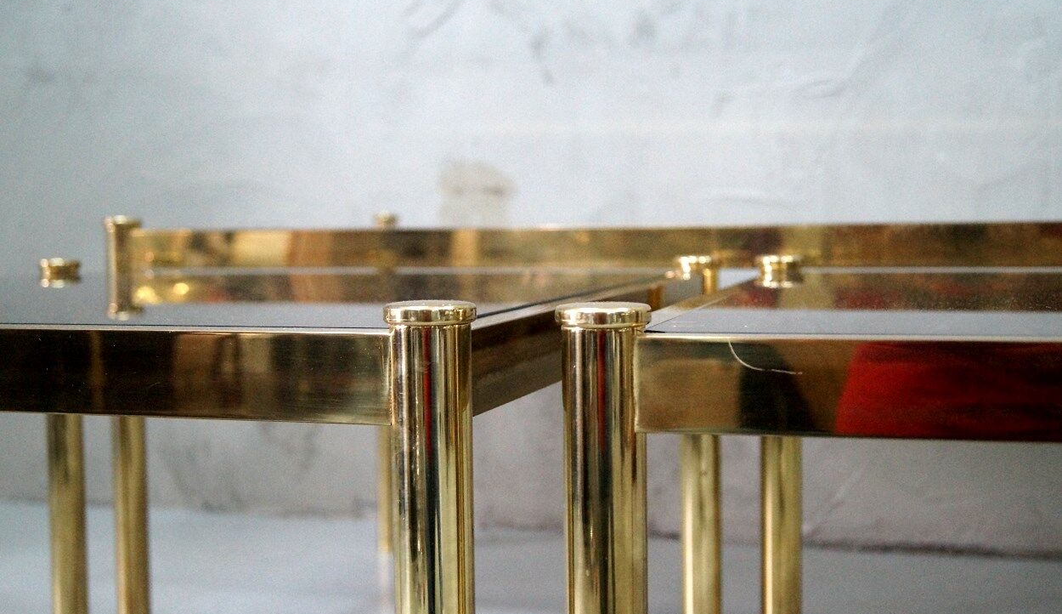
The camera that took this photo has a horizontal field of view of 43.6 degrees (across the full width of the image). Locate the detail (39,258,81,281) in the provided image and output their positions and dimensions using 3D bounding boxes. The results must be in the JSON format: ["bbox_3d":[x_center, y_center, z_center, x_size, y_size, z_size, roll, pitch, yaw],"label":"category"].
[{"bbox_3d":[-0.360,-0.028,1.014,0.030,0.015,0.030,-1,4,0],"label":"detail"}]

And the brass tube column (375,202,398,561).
[{"bbox_3d":[-0.181,0.099,1.691,0.030,0.434,0.030,-1,4,0],"label":"brass tube column"}]

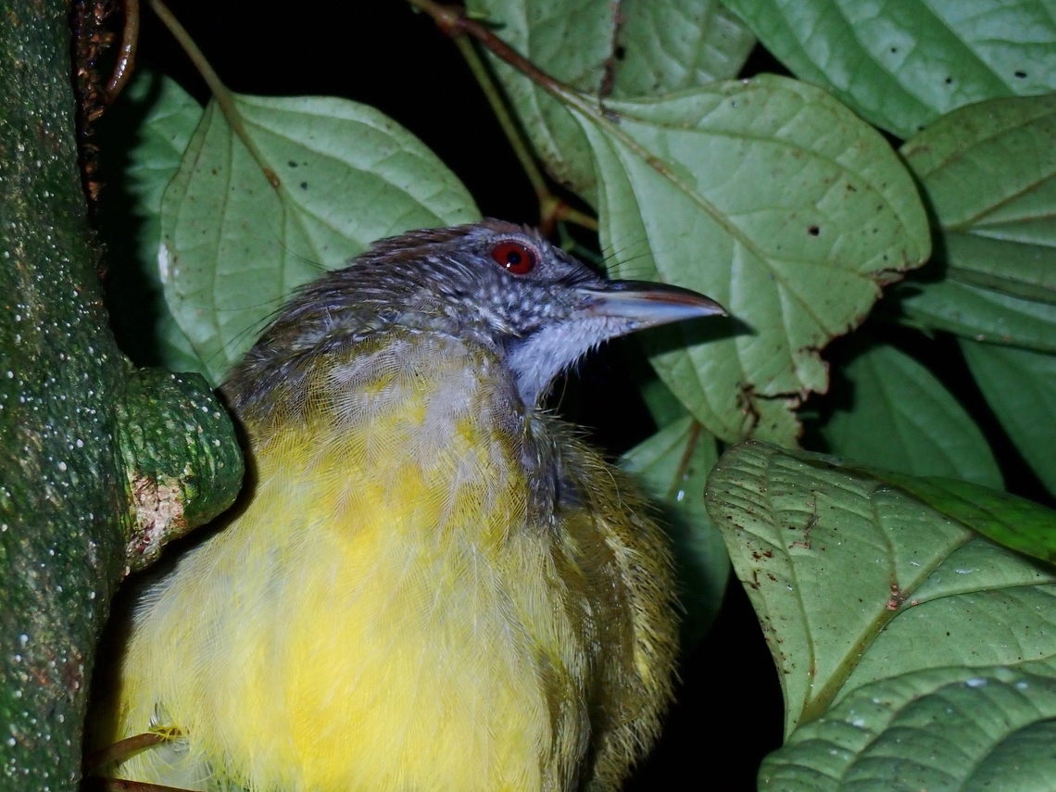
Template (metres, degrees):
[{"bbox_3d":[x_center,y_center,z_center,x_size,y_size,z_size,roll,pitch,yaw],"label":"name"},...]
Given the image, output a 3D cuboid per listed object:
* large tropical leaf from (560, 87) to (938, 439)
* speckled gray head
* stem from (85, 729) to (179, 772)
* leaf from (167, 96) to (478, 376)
[{"bbox_3d":[0.030,-0.019,0.422,0.046,0.057,0.013,-37,0,4],"label":"large tropical leaf"},{"bbox_3d":[-0.006,-0.010,0.387,0.063,0.026,0.028,2,-7,4],"label":"speckled gray head"},{"bbox_3d":[-0.050,0.044,0.383,0.013,0.002,0.002,-22,0,0],"label":"stem"},{"bbox_3d":[-0.029,-0.019,0.425,0.045,0.054,0.012,-27,0,3],"label":"leaf"}]

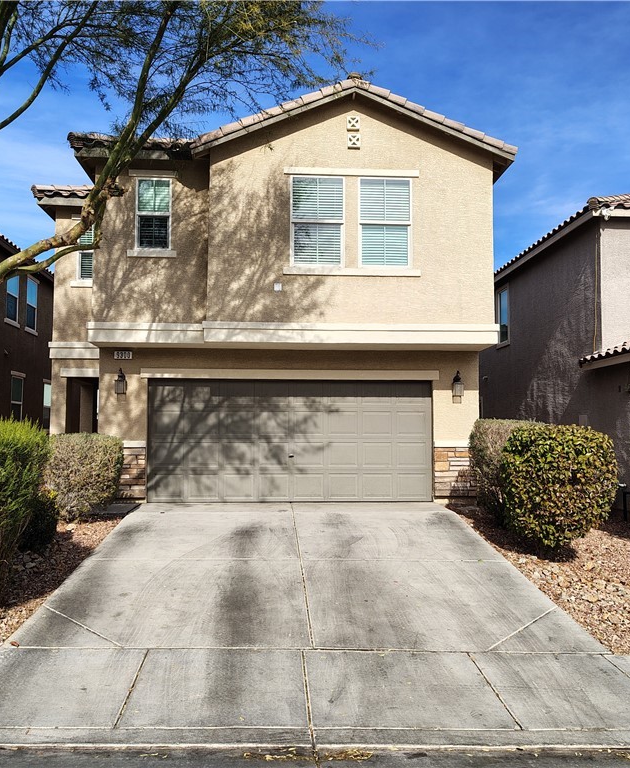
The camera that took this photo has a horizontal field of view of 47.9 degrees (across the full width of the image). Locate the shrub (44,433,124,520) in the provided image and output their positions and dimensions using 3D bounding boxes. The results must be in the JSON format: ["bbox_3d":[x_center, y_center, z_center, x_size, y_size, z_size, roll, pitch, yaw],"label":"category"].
[{"bbox_3d":[-3.533,1.396,10.782,1.220,1.285,1.180,0,-4,-3],"label":"shrub"}]

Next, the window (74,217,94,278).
[{"bbox_3d":[-4.473,-2.676,14.222,0.570,1.188,0.100,0,-4,-3],"label":"window"}]

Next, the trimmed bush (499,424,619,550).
[{"bbox_3d":[3.182,1.337,9.192,1.480,1.597,1.400,0,-4,-3],"label":"trimmed bush"}]

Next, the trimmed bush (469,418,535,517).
[{"bbox_3d":[3.065,1.333,11.144,1.300,1.518,1.250,0,-4,-3],"label":"trimmed bush"}]

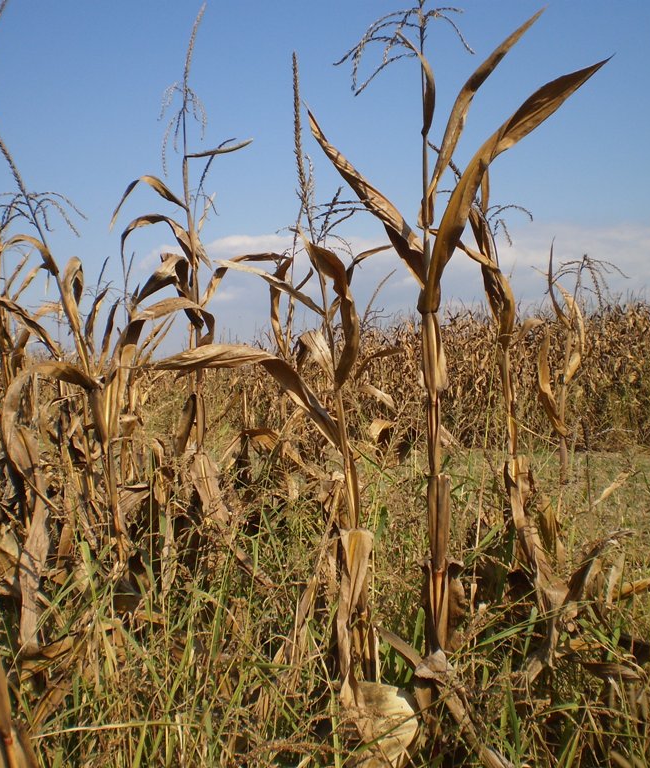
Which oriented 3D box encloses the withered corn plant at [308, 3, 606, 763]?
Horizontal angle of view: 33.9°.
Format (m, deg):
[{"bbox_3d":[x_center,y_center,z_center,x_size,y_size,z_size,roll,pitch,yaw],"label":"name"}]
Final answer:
[{"bbox_3d":[0.326,0.022,2.700,0.750,1.980,0.480,0,1,0],"label":"withered corn plant"}]

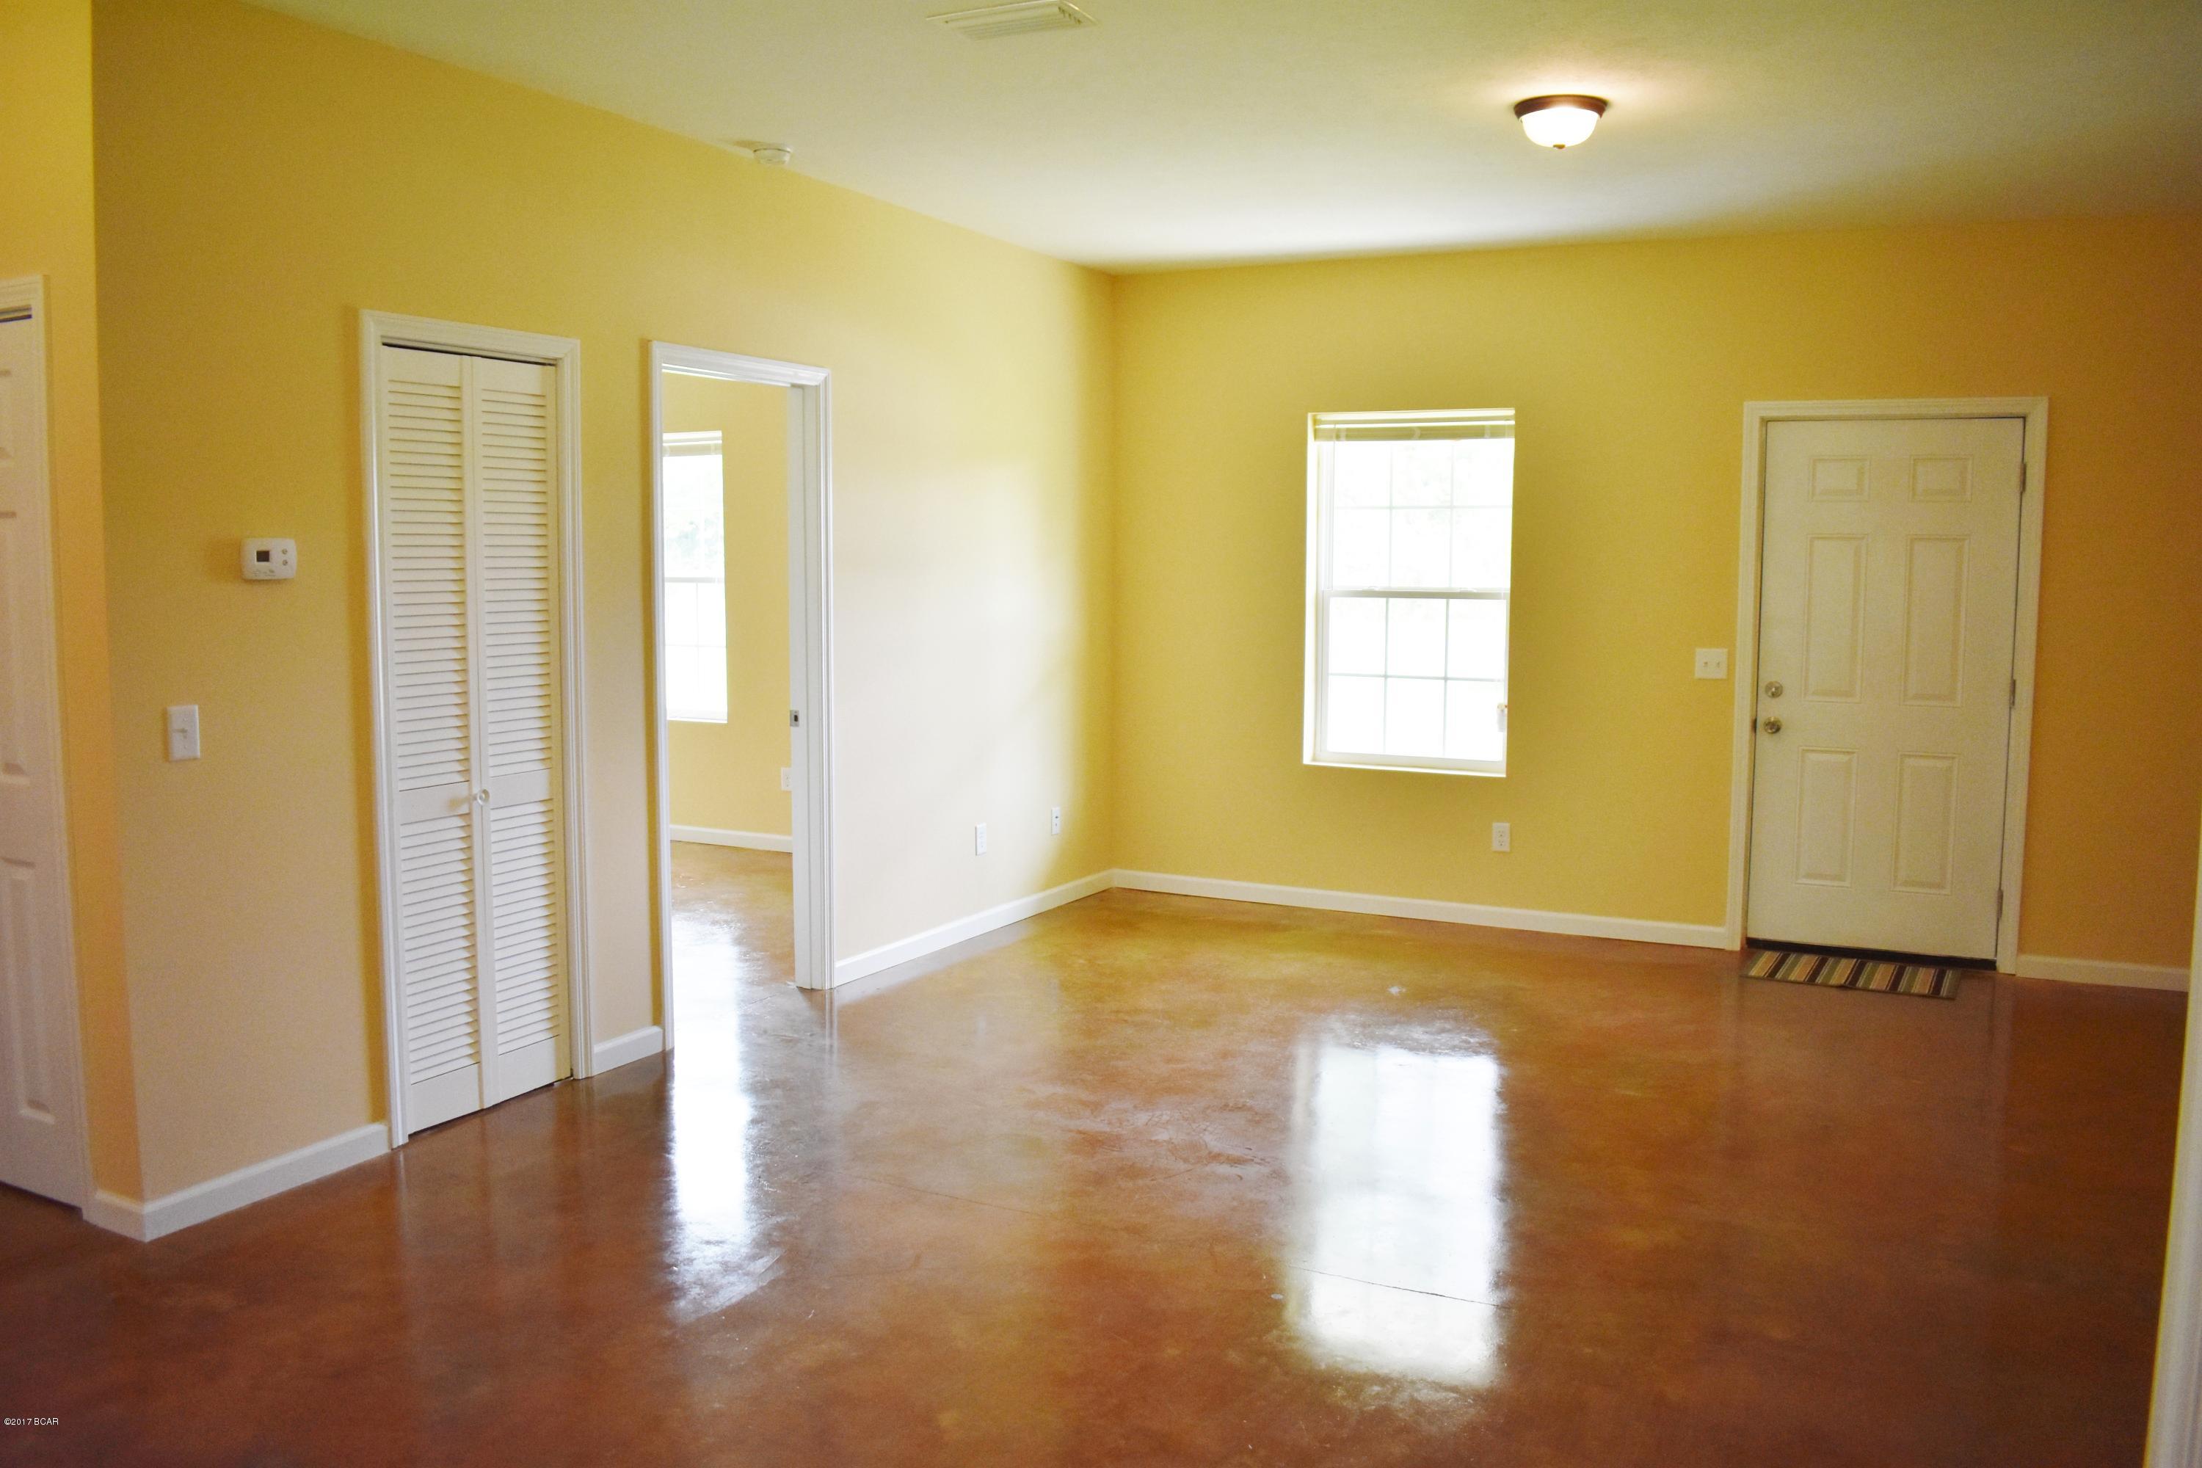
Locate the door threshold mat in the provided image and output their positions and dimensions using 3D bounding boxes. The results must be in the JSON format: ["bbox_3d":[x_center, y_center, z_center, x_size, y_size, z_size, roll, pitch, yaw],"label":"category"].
[{"bbox_3d":[2.750,0.879,6.047,0.752,0.010,0.475,3,6,27],"label":"door threshold mat"}]

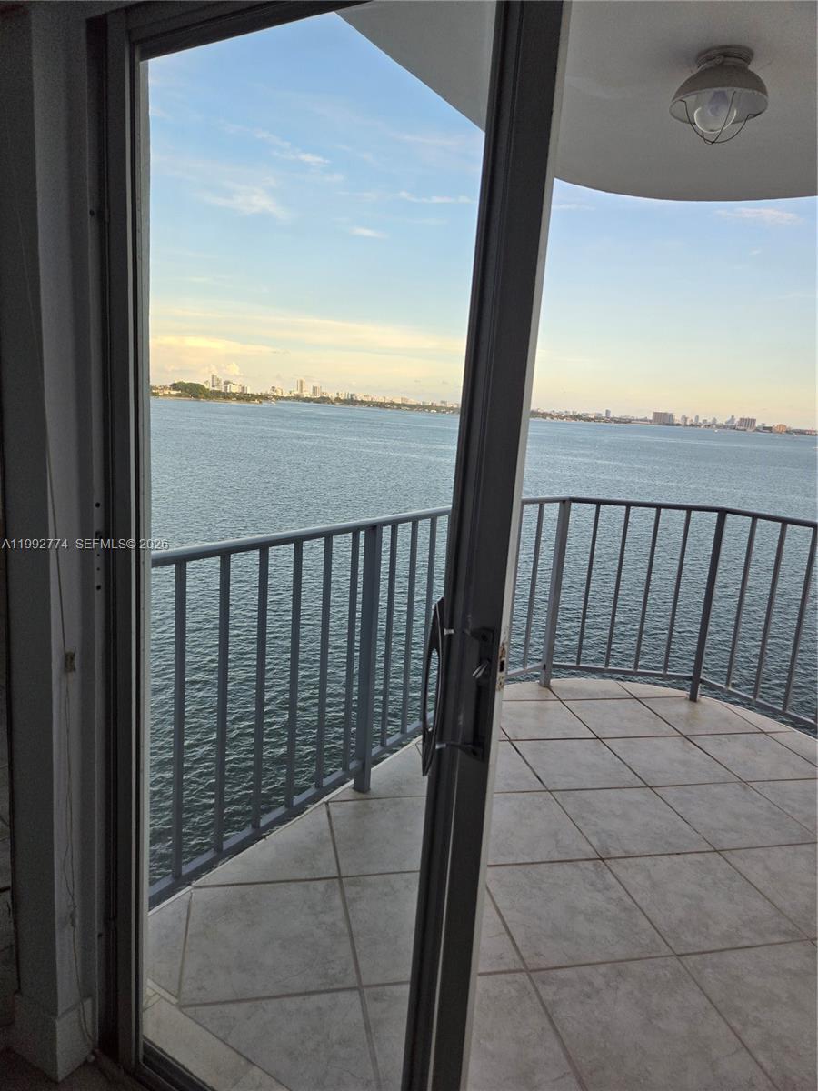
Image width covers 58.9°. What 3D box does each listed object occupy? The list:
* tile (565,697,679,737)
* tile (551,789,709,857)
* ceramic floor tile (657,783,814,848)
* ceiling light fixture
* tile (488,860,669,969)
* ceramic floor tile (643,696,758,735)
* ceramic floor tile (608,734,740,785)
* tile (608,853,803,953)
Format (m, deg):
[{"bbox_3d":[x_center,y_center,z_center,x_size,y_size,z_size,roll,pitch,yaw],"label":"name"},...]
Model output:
[{"bbox_3d":[1.097,0.899,3.765,0.450,0.010,0.450,1,11,-13],"label":"tile"},{"bbox_3d":[0.846,1.059,2.790,0.450,0.010,0.450,1,11,-13],"label":"tile"},{"bbox_3d":[1.290,1.073,2.890,0.450,0.010,0.450,1,11,-13],"label":"ceramic floor tile"},{"bbox_3d":[0.985,-1.411,2.301,0.288,0.246,0.288,1,11,-13],"label":"ceiling light fixture"},{"bbox_3d":[0.498,1.131,2.252,0.450,0.010,0.450,1,11,-13],"label":"tile"},{"bbox_3d":[1.542,0.914,3.866,0.450,0.010,0.450,1,11,-13],"label":"ceramic floor tile"},{"bbox_3d":[1.194,0.986,3.328,0.450,0.010,0.450,1,11,-13],"label":"ceramic floor tile"},{"bbox_3d":[0.942,1.145,2.353,0.450,0.010,0.450,1,11,-13],"label":"tile"}]

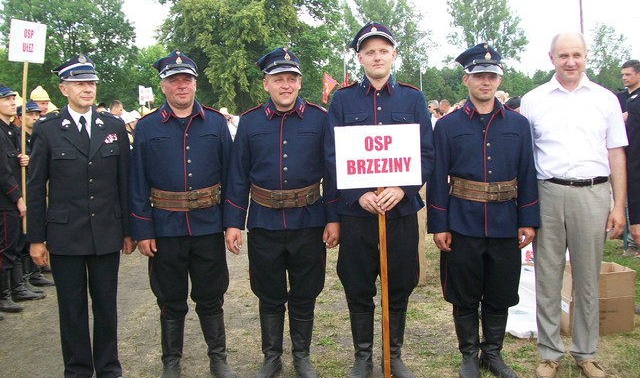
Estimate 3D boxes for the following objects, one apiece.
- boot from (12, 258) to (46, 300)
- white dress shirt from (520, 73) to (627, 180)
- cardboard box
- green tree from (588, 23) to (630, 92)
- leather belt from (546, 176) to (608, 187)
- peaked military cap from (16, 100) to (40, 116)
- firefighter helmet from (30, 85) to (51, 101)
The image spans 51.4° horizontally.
[{"bbox_3d":[-2.417,0.756,5.500,0.280,0.350,0.115,-1,5,-3],"label":"boot"},{"bbox_3d":[1.321,-0.319,3.484,0.550,0.553,0.310,0,7,13],"label":"white dress shirt"},{"bbox_3d":[1.759,0.713,4.307,0.442,0.390,0.250,-2,7,-10],"label":"cardboard box"},{"bbox_3d":[22.764,-9.217,52.595,3.834,7.553,3.834,2,8,23],"label":"green tree"},{"bbox_3d":[1.342,-0.037,3.518,0.370,0.050,0.270,0,7,13],"label":"leather belt"},{"bbox_3d":[-2.693,-0.753,6.150,0.260,0.140,0.225,0,5,13],"label":"peaked military cap"},{"bbox_3d":[-2.918,-0.997,6.950,0.250,0.170,0.210,1,5,28],"label":"firefighter helmet"}]

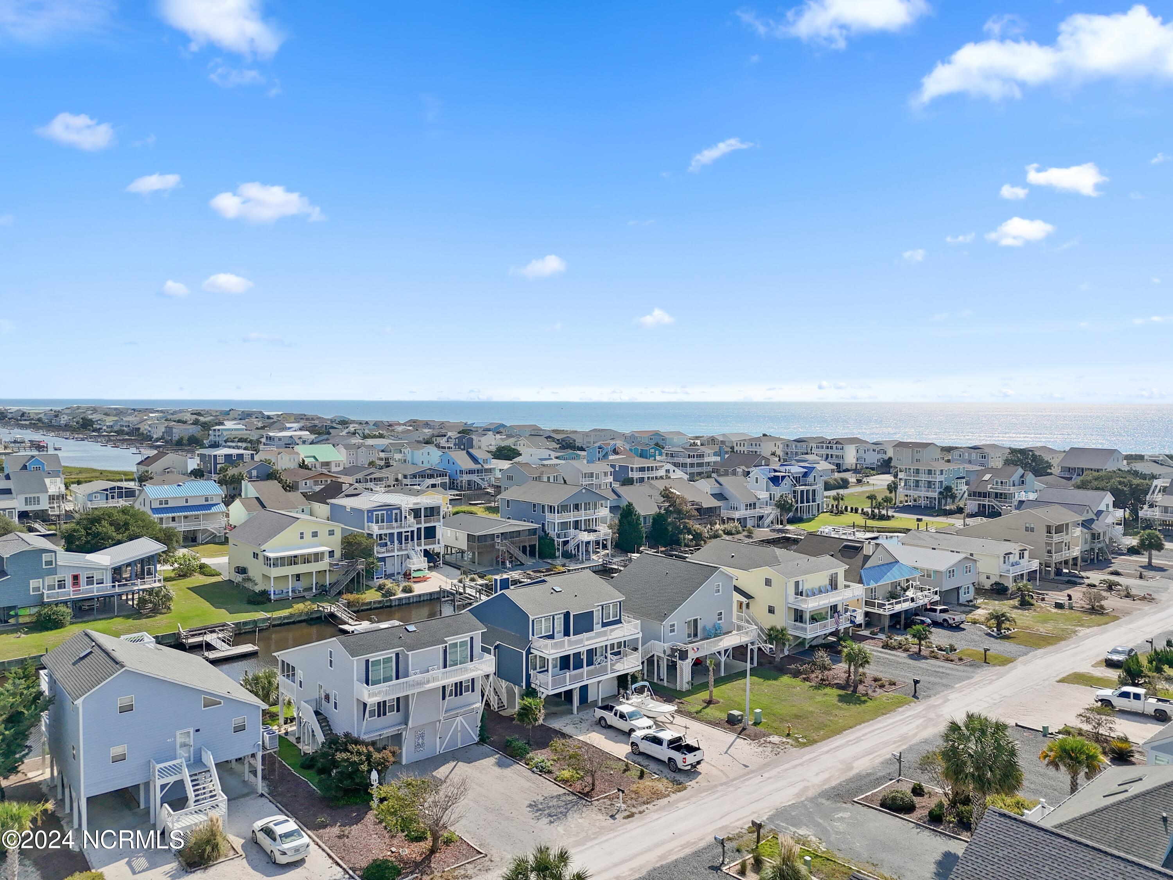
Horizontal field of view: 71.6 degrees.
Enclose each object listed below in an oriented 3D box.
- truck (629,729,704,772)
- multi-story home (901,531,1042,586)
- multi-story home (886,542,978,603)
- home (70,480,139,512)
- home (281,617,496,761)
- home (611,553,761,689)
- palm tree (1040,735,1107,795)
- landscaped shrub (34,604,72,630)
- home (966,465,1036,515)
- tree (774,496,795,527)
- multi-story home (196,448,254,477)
[{"bbox_3d":[5.668,22.132,58.690,2.030,1.940,5.810,-2,4,-41],"label":"truck"},{"bbox_3d":[55.746,17.334,118.780,9.200,6.300,16.400,-2,4,-39],"label":"multi-story home"},{"bbox_3d":[43.929,17.791,109.355,9.500,6.350,13.400,-2,4,-39],"label":"multi-story home"},{"bbox_3d":[-107.390,13.006,182.004,11.400,7.000,13.600,-2,4,-42],"label":"home"},{"bbox_3d":[-15.828,18.104,62.650,10.700,9.450,15.200,-2,4,-41],"label":"home"},{"bbox_3d":[8.113,17.248,81.013,10.700,9.500,14.100,-2,4,-41],"label":"home"},{"bbox_3d":[31.226,21.225,52.025,4.100,4.600,4.000,-2,4,-42],"label":"palm tree"},{"bbox_3d":[-61.315,20.241,93.499,3.700,2.800,3.300,0,3,0],"label":"landscaped shrub"},{"bbox_3d":[97.835,11.626,190.812,14.700,11.000,10.400,-2,4,-39],"label":"home"},{"bbox_3d":[41.447,14.844,169.470,4.200,6.250,4.200,0,3,0],"label":"tree"},{"bbox_3d":[-110.934,7.958,250.652,12.800,10.200,13.600,-2,4,-43],"label":"multi-story home"}]

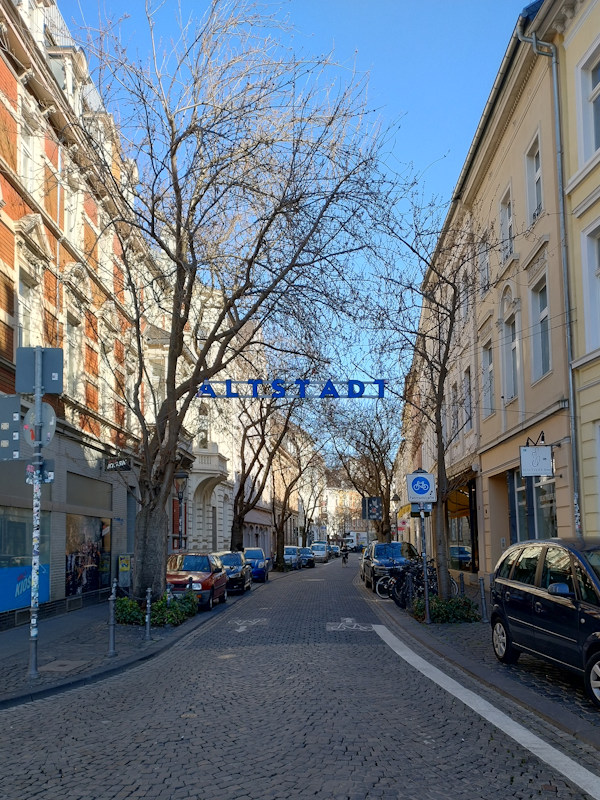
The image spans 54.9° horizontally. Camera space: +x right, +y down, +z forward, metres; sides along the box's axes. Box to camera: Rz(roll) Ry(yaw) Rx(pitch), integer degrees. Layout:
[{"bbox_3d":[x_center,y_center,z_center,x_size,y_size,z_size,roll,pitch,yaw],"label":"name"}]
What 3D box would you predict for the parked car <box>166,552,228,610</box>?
[{"bbox_3d":[-3.019,4.850,15.752,1.700,1.430,4.050,-1,-12,1],"label":"parked car"}]

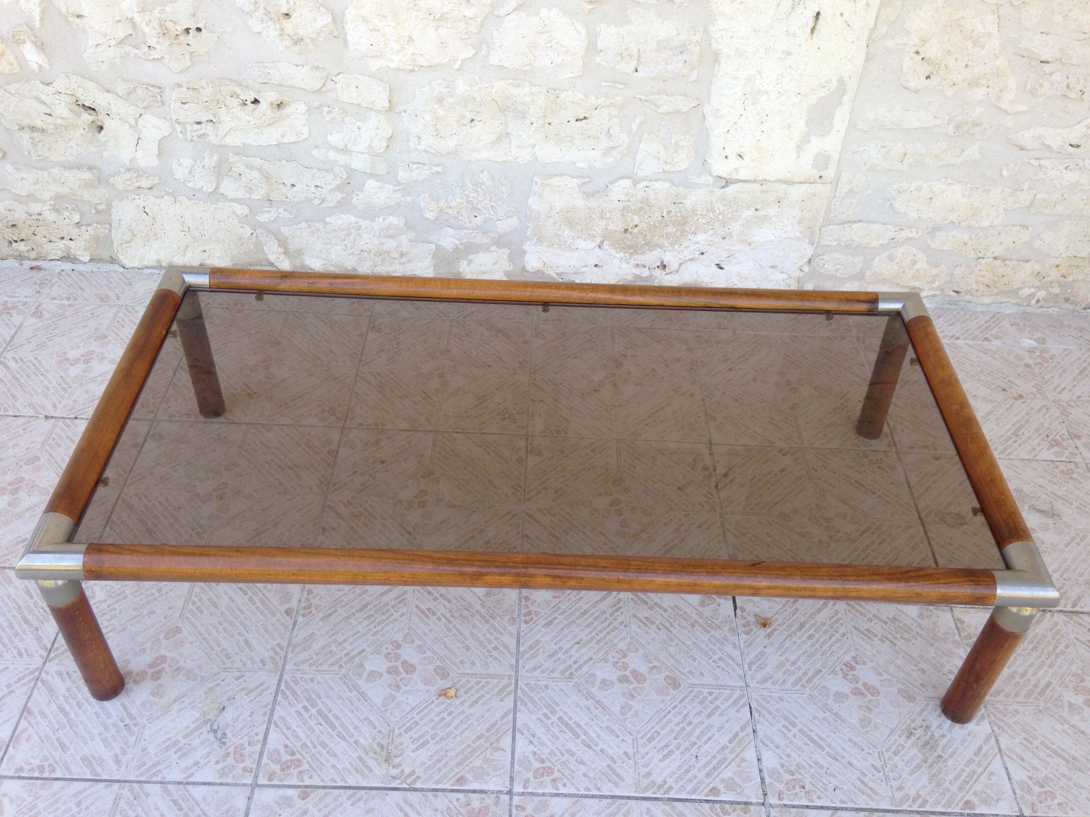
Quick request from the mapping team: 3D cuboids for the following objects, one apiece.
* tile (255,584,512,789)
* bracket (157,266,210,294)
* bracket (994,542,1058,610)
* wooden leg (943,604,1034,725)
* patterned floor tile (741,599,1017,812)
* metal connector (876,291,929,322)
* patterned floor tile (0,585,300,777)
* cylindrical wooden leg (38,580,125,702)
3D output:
[{"bbox_3d":[-0.215,0.400,1.533,0.340,0.010,0.349,2,41,-1],"label":"tile"},{"bbox_3d":[-0.607,-0.207,1.749,0.082,0.043,0.082,2,41,-1],"label":"bracket"},{"bbox_3d":[0.609,0.216,1.342,0.082,0.043,0.082,2,41,-1],"label":"bracket"},{"bbox_3d":[0.613,0.342,1.435,0.046,0.273,0.046,2,41,-1],"label":"wooden leg"},{"bbox_3d":[0.474,0.430,1.541,0.340,0.010,0.349,2,41,-1],"label":"patterned floor tile"},{"bbox_3d":[0.612,-0.165,1.775,0.082,0.043,0.082,2,41,-1],"label":"metal connector"},{"bbox_3d":[-0.560,0.386,1.529,0.340,0.010,0.349,2,41,-1],"label":"patterned floor tile"},{"bbox_3d":[-0.627,0.300,1.409,0.046,0.273,0.046,2,41,-1],"label":"cylindrical wooden leg"}]

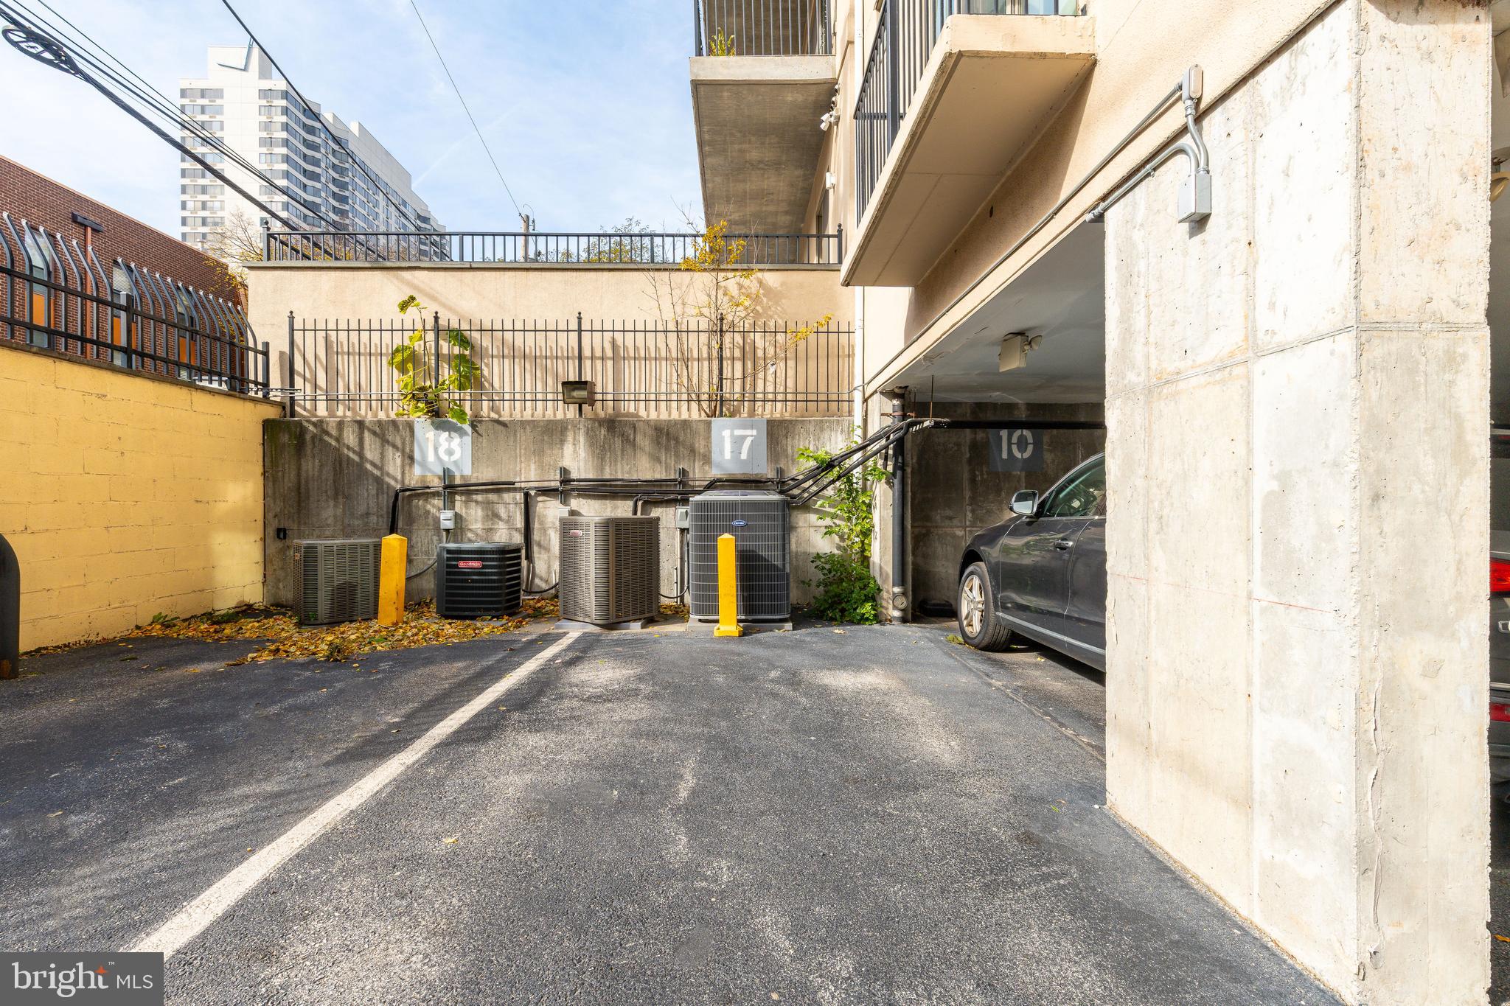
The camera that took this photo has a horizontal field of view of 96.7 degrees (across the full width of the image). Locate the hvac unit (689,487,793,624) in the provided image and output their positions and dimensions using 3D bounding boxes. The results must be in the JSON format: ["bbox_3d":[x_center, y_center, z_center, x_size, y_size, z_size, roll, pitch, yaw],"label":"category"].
[{"bbox_3d":[-0.140,0.468,6.310,0.880,1.140,0.880,0,0,-1],"label":"hvac unit"}]

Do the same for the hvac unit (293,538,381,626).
[{"bbox_3d":[-3.740,0.676,6.020,0.600,0.700,0.600,0,0,-42],"label":"hvac unit"}]

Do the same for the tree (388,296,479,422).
[{"bbox_3d":[-3.400,-1.530,7.120,0.920,1.310,0.650,0,0,0],"label":"tree"}]

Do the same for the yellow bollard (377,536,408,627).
[{"bbox_3d":[-3.090,0.655,5.720,0.150,0.790,0.150,2,0,6],"label":"yellow bollard"}]

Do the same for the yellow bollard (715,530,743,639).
[{"bbox_3d":[-0.224,0.683,5.660,0.235,0.845,0.235,-1,0,-1],"label":"yellow bollard"}]

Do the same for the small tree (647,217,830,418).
[{"bbox_3d":[-0.180,-2.000,7.150,1.900,2.100,1.100,0,0,0],"label":"small tree"}]

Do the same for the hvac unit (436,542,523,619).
[{"bbox_3d":[-2.540,0.695,6.240,0.610,0.660,0.580,0,0,4],"label":"hvac unit"}]

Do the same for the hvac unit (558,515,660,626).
[{"bbox_3d":[-1.340,0.587,6.240,0.700,0.925,0.700,0,0,40],"label":"hvac unit"}]

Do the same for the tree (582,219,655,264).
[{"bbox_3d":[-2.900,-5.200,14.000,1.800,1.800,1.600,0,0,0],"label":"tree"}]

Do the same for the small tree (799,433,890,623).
[{"bbox_3d":[0.870,0.220,6.600,0.900,1.840,0.650,0,0,0],"label":"small tree"}]

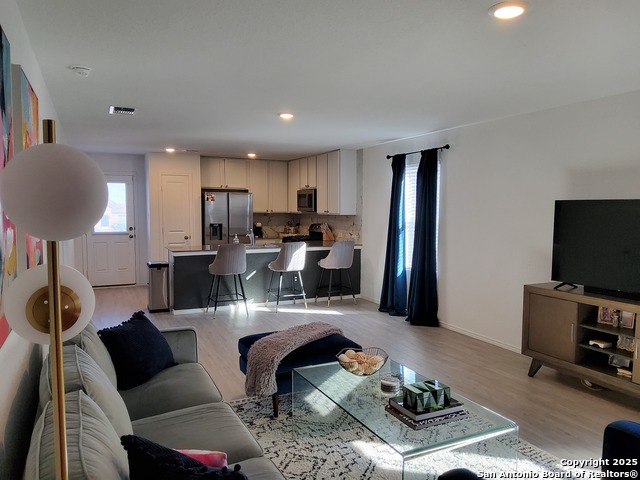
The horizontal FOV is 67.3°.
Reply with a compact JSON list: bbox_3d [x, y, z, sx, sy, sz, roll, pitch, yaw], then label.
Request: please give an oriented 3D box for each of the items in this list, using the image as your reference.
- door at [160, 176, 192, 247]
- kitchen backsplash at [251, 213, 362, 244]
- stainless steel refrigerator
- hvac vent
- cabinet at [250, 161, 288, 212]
[{"bbox_3d":[-2.621,-0.147,8.804,0.525,2.055,0.070,-2,4,-25],"label":"door"},{"bbox_3d":[-0.437,-0.243,8.921,1.157,0.490,2.907,-2,4,-25],"label":"kitchen backsplash"},{"bbox_3d":[-1.862,-0.044,9.454,0.915,1.765,0.710,-2,4,-25],"label":"stainless steel refrigerator"},{"bbox_3d":[-1.958,-1.271,4.773,0.252,0.025,0.410,-2,4,-25],"label":"hvac vent"},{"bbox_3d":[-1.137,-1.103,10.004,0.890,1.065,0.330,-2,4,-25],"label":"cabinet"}]

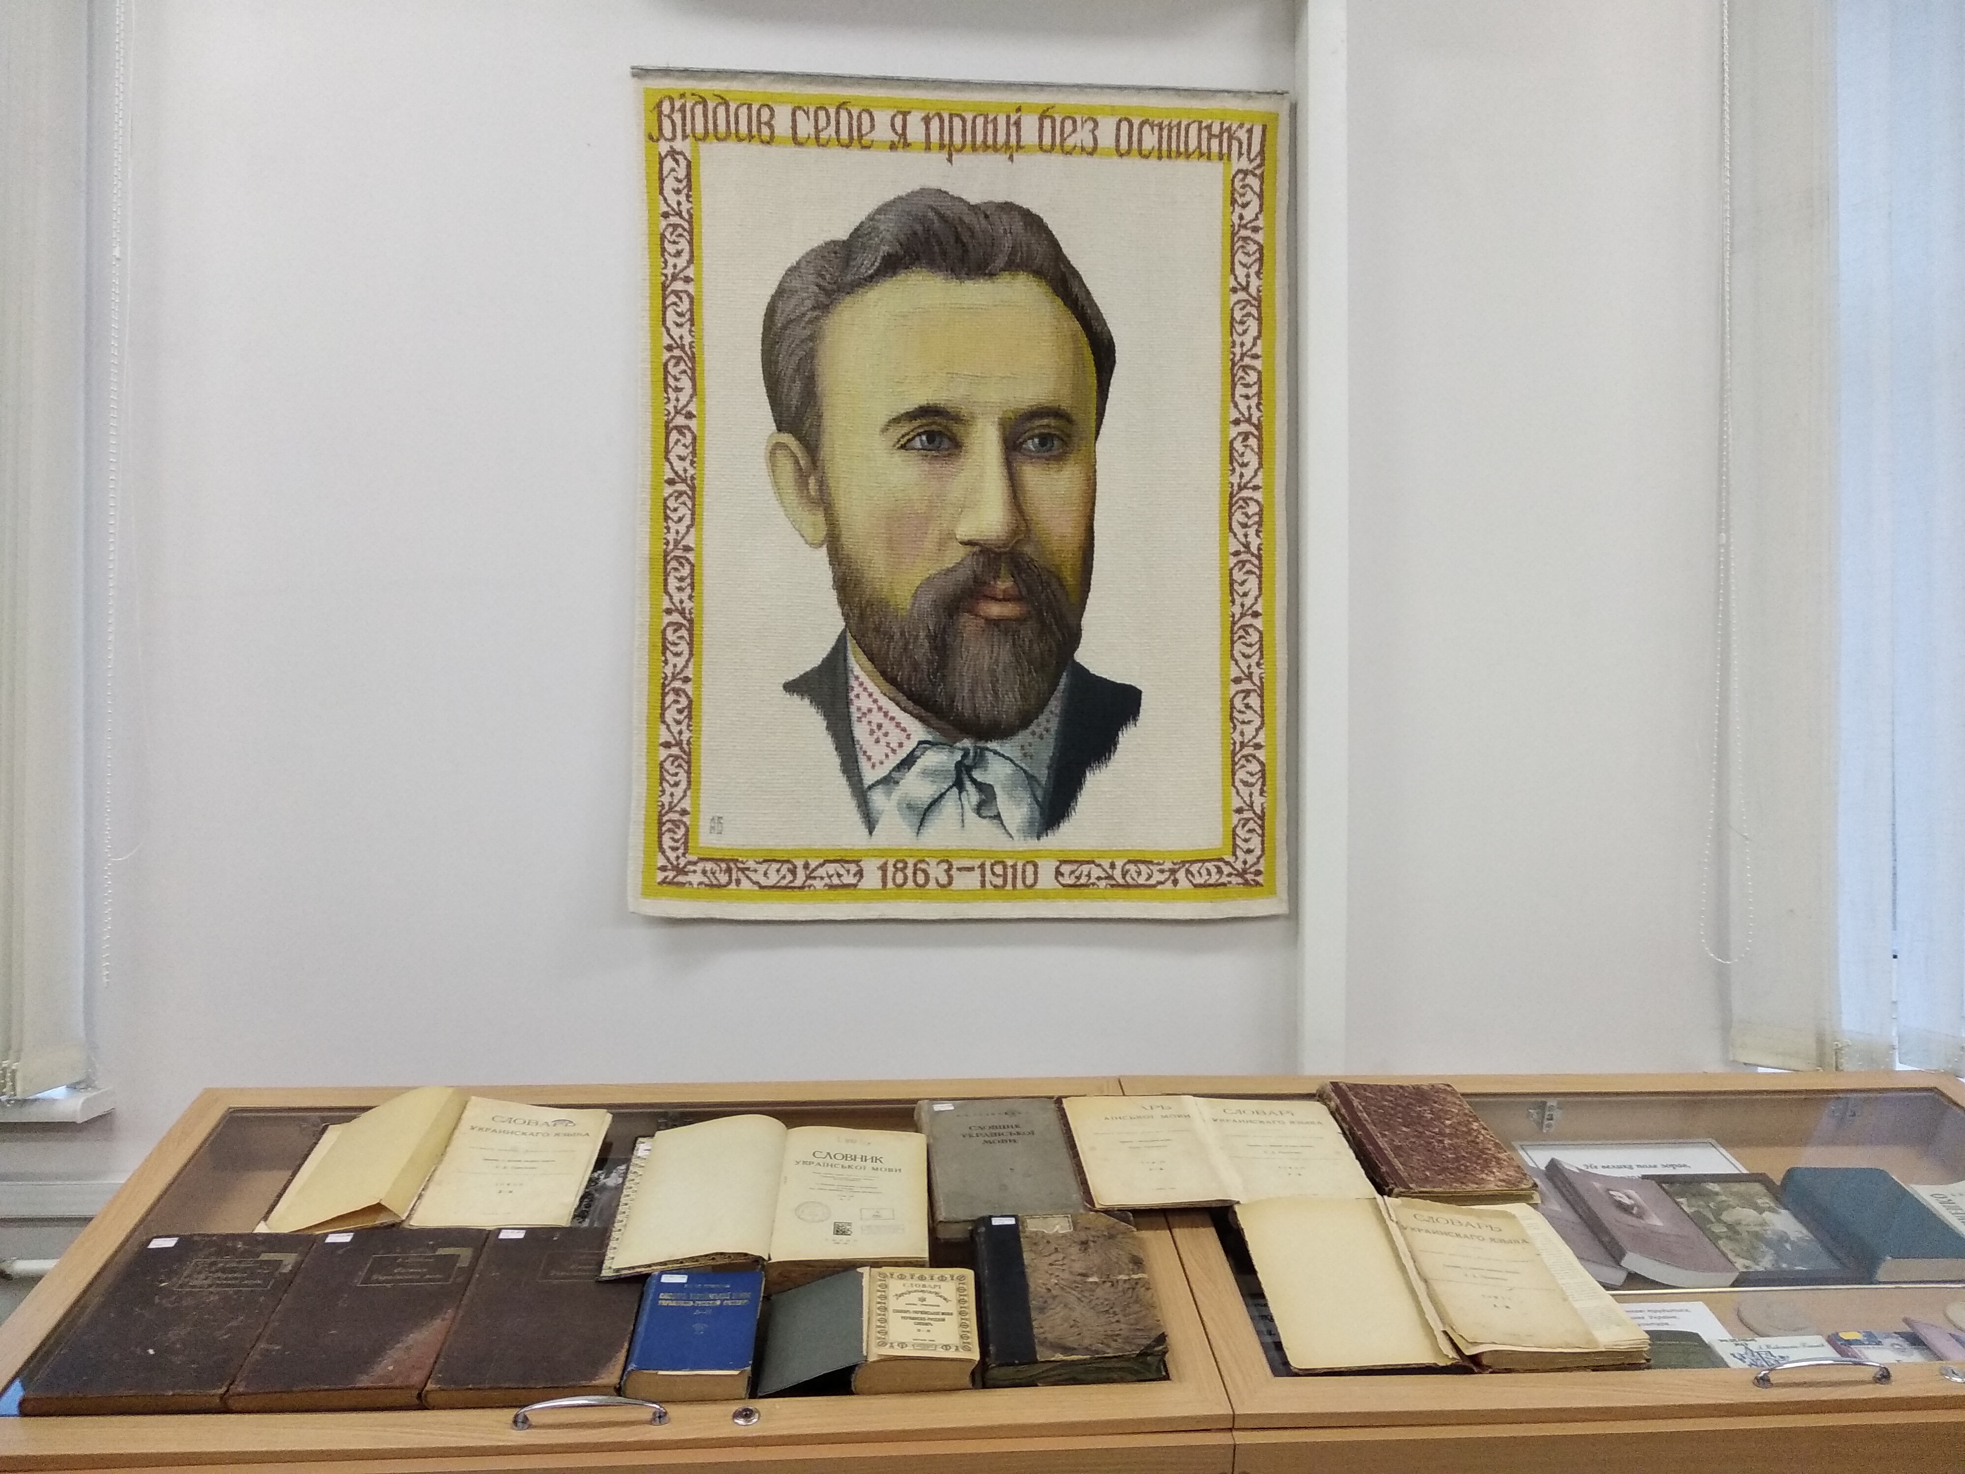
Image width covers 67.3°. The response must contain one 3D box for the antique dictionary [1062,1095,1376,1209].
[{"bbox_3d":[0.287,0.526,1.841,0.354,0.034,0.250,1,15,-5],"label":"antique dictionary"}]

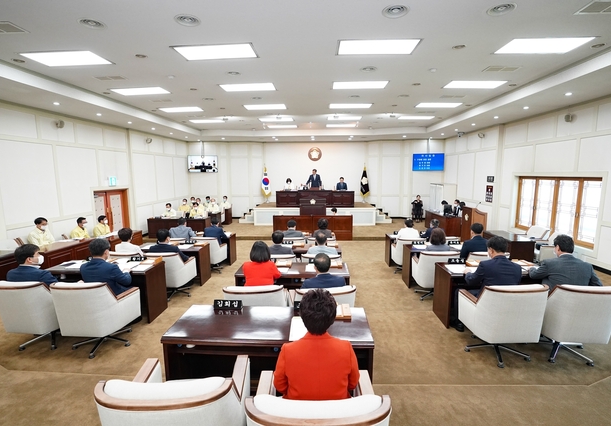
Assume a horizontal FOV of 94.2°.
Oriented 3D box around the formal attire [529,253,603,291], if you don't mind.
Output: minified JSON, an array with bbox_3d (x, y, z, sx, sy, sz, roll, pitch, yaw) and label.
[{"bbox_3d":[3.193,0.822,3.519,0.622,0.694,0.530,-2,8,-9],"label":"formal attire"}]

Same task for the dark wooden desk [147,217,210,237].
[{"bbox_3d":[-4.281,0.443,9.701,2.020,0.660,0.520,0,7,3],"label":"dark wooden desk"}]

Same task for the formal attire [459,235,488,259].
[{"bbox_3d":[3.157,0.720,5.234,0.520,0.620,0.420,0,8,-2],"label":"formal attire"}]

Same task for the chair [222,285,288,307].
[{"bbox_3d":[-0.559,1.212,3.364,0.650,0.900,0.670,-1,7,-5],"label":"chair"}]

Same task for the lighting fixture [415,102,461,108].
[{"bbox_3d":[3.781,-3.048,8.017,1.200,0.070,0.560,0,7,3],"label":"lighting fixture"}]

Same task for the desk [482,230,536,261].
[{"bbox_3d":[4.666,0.905,6.627,0.530,0.765,1.173,0,8,3],"label":"desk"}]

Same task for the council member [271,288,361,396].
[{"bbox_3d":[0.069,1.077,1.812,0.530,1.316,0.775,0,8,3],"label":"council member"}]

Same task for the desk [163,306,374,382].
[{"bbox_3d":[-0.273,1.282,2.415,1.585,0.765,0.551,0,8,3],"label":"desk"}]

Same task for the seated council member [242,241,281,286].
[{"bbox_3d":[-0.574,0.989,3.751,0.510,1.306,0.775,0,8,6],"label":"seated council member"}]

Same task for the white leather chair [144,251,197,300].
[{"bbox_3d":[-2.579,1.131,5.497,0.670,0.880,0.700,0,8,5],"label":"white leather chair"}]

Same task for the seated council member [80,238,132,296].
[{"bbox_3d":[-2.399,0.963,3.802,0.570,1.320,0.770,0,7,8],"label":"seated council member"}]

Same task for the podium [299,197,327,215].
[{"bbox_3d":[0.341,0.027,11.921,1.120,1.280,0.650,0,8,3],"label":"podium"}]

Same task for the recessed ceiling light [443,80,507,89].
[{"bbox_3d":[3.817,-2.863,6.407,1.210,0.060,0.520,0,8,3],"label":"recessed ceiling light"}]

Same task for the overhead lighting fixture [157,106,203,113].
[{"bbox_3d":[-3.813,-3.215,8.796,1.212,0.071,0.556,0,8,3],"label":"overhead lighting fixture"}]

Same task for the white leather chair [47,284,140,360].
[{"bbox_3d":[-2.539,1.196,3.541,0.670,0.880,0.700,0,8,5],"label":"white leather chair"}]

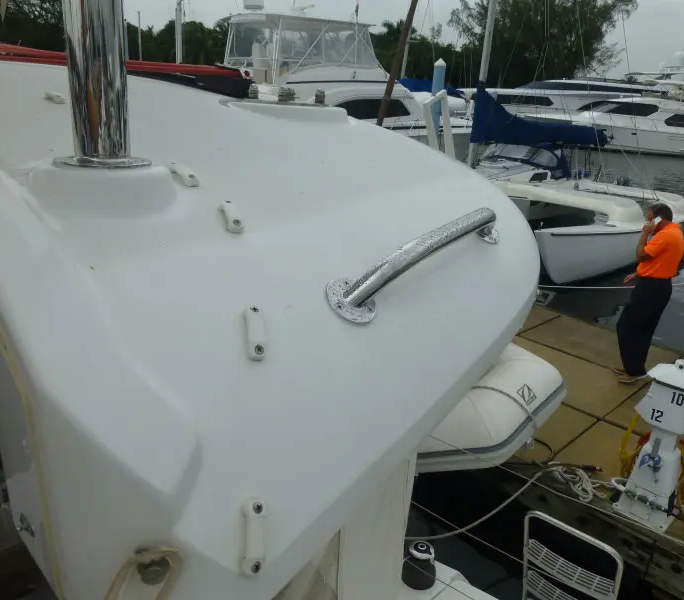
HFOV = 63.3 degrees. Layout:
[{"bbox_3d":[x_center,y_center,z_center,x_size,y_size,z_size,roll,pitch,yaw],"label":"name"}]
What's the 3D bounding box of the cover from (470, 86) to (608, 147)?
[{"bbox_3d":[4.824,-4.230,12.989,4.544,1.285,0.450,-9,23,-28],"label":"cover"}]

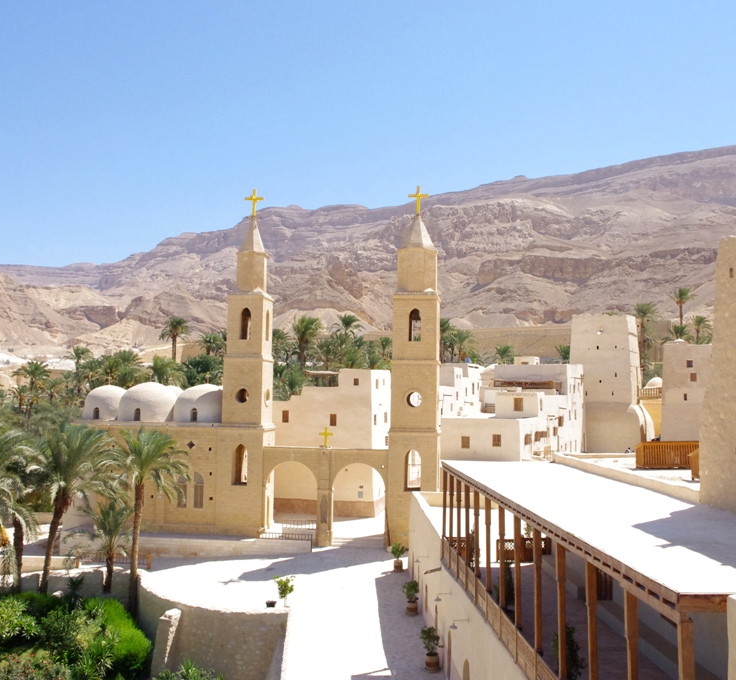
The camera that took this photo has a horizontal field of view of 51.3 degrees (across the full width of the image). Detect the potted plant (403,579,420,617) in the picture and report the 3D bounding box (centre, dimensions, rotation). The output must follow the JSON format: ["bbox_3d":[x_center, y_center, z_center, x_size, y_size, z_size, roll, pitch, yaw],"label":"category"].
[{"bbox_3d":[2.064,12.242,36.400,0.836,1.807,0.794,0,-5,3],"label":"potted plant"}]

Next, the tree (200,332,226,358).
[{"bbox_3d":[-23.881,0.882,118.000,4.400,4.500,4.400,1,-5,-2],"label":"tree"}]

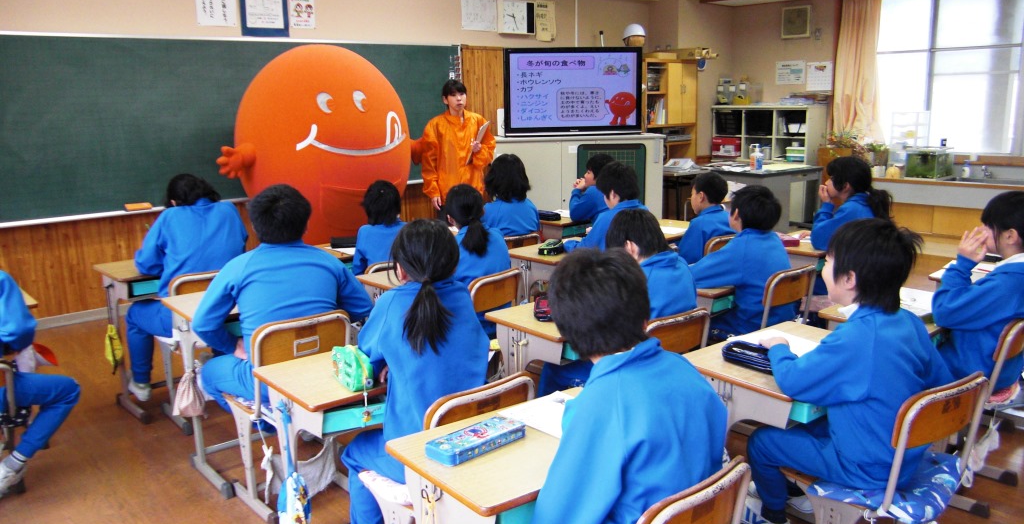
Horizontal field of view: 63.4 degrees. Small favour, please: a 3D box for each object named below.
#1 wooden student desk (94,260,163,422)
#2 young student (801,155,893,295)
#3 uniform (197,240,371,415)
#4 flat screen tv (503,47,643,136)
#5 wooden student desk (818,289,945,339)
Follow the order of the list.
[{"bbox_3d":[-1.518,0.330,3.814,0.600,0.655,0.420,-10,15,-40],"label":"wooden student desk"},{"bbox_3d":[1.748,0.058,4.070,0.430,1.120,0.570,-10,15,-38],"label":"young student"},{"bbox_3d":[-0.887,0.318,3.306,0.705,0.866,0.564,-9,13,-32],"label":"uniform"},{"bbox_3d":[0.539,-1.456,7.119,1.200,0.730,0.120,-3,11,-7],"label":"flat screen tv"},{"bbox_3d":[1.424,0.505,3.030,0.600,0.670,0.400,-10,14,-36],"label":"wooden student desk"}]

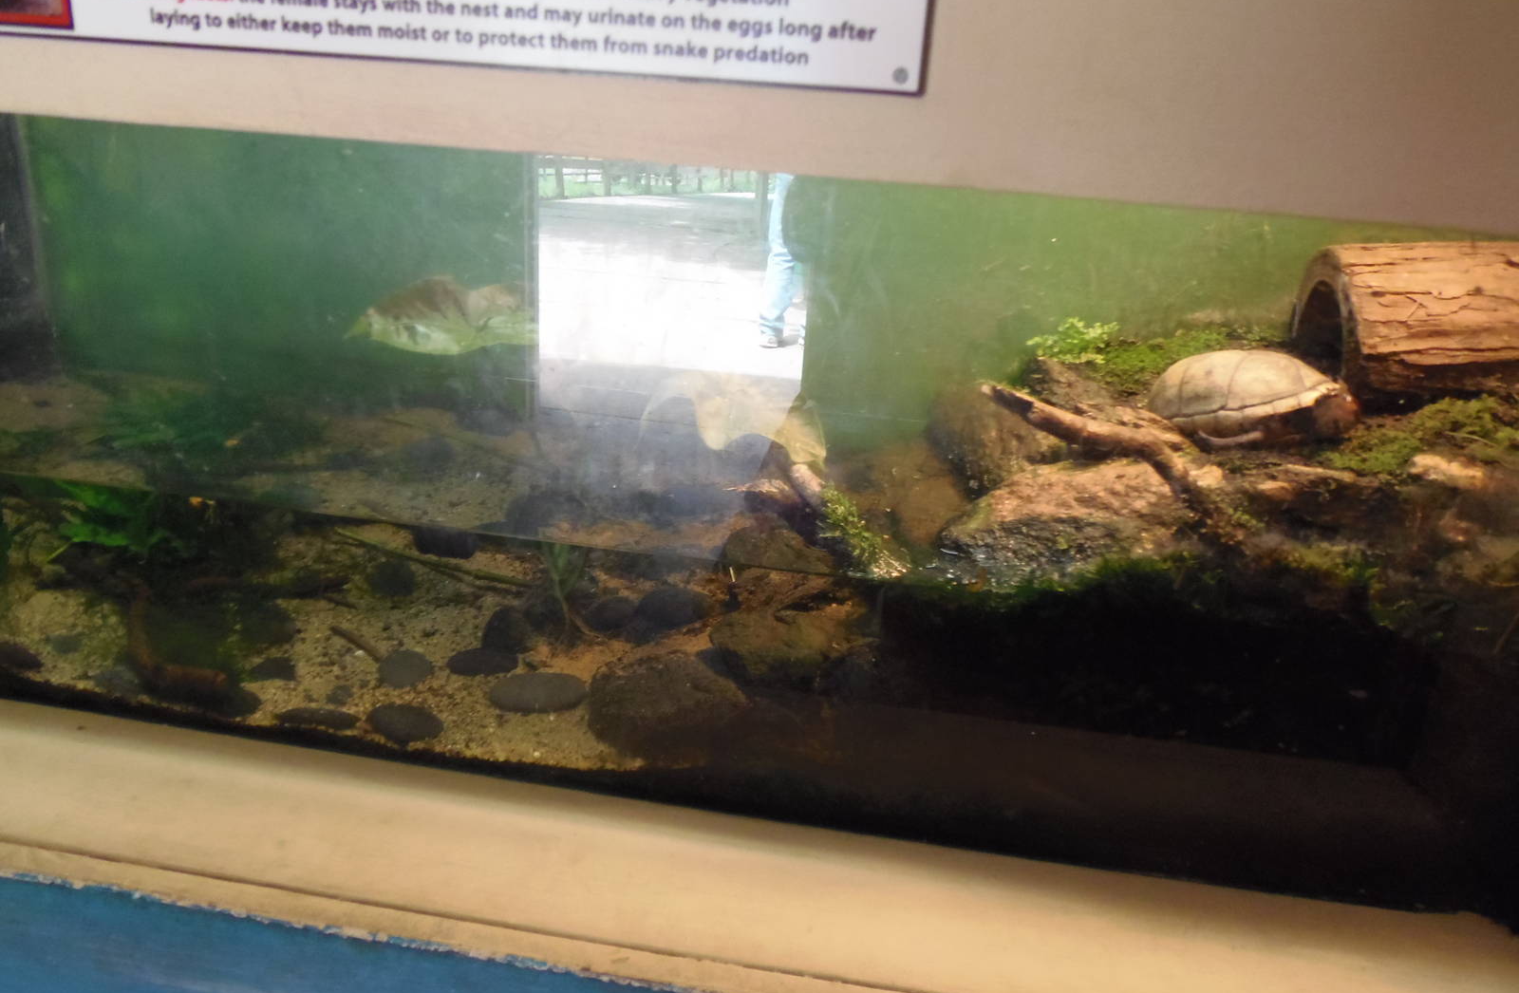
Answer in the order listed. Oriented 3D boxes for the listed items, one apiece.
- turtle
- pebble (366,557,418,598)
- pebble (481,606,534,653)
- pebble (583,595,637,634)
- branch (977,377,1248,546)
[{"bbox_3d":[0.307,-0.061,0.659,0.129,0.060,0.085,4,20,0],"label":"turtle"},{"bbox_3d":[-0.286,0.063,0.819,0.040,0.028,0.036,7,20,7],"label":"pebble"},{"bbox_3d":[-0.179,0.095,0.748,0.038,0.033,0.033,7,20,7],"label":"pebble"},{"bbox_3d":[-0.107,0.085,0.752,0.039,0.026,0.032,7,20,7],"label":"pebble"},{"bbox_3d":[0.211,-0.026,0.637,0.182,0.068,0.048,21,26,39],"label":"branch"}]

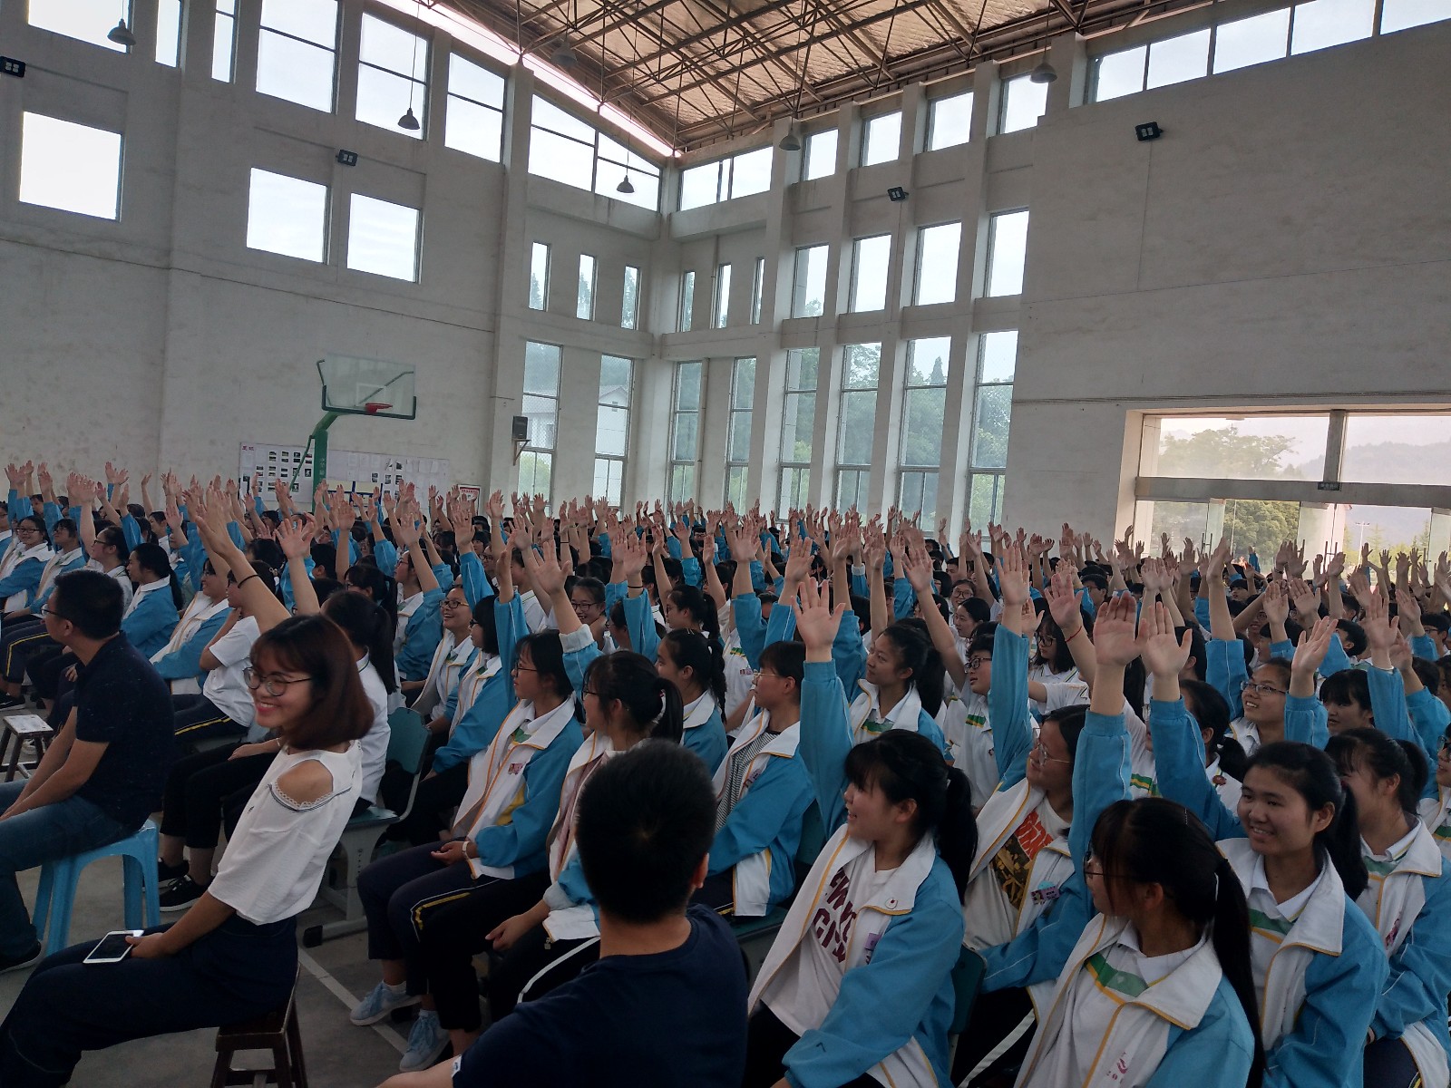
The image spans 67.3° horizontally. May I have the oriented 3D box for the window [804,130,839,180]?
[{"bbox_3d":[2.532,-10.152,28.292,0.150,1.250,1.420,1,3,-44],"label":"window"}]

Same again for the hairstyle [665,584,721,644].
[{"bbox_3d":[-0.141,0.310,4.850,0.240,0.270,0.180,3,2,-18],"label":"hairstyle"}]

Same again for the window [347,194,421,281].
[{"bbox_3d":[-8.239,-7.353,26.287,1.790,1.780,0.150,1,3,-44],"label":"window"}]

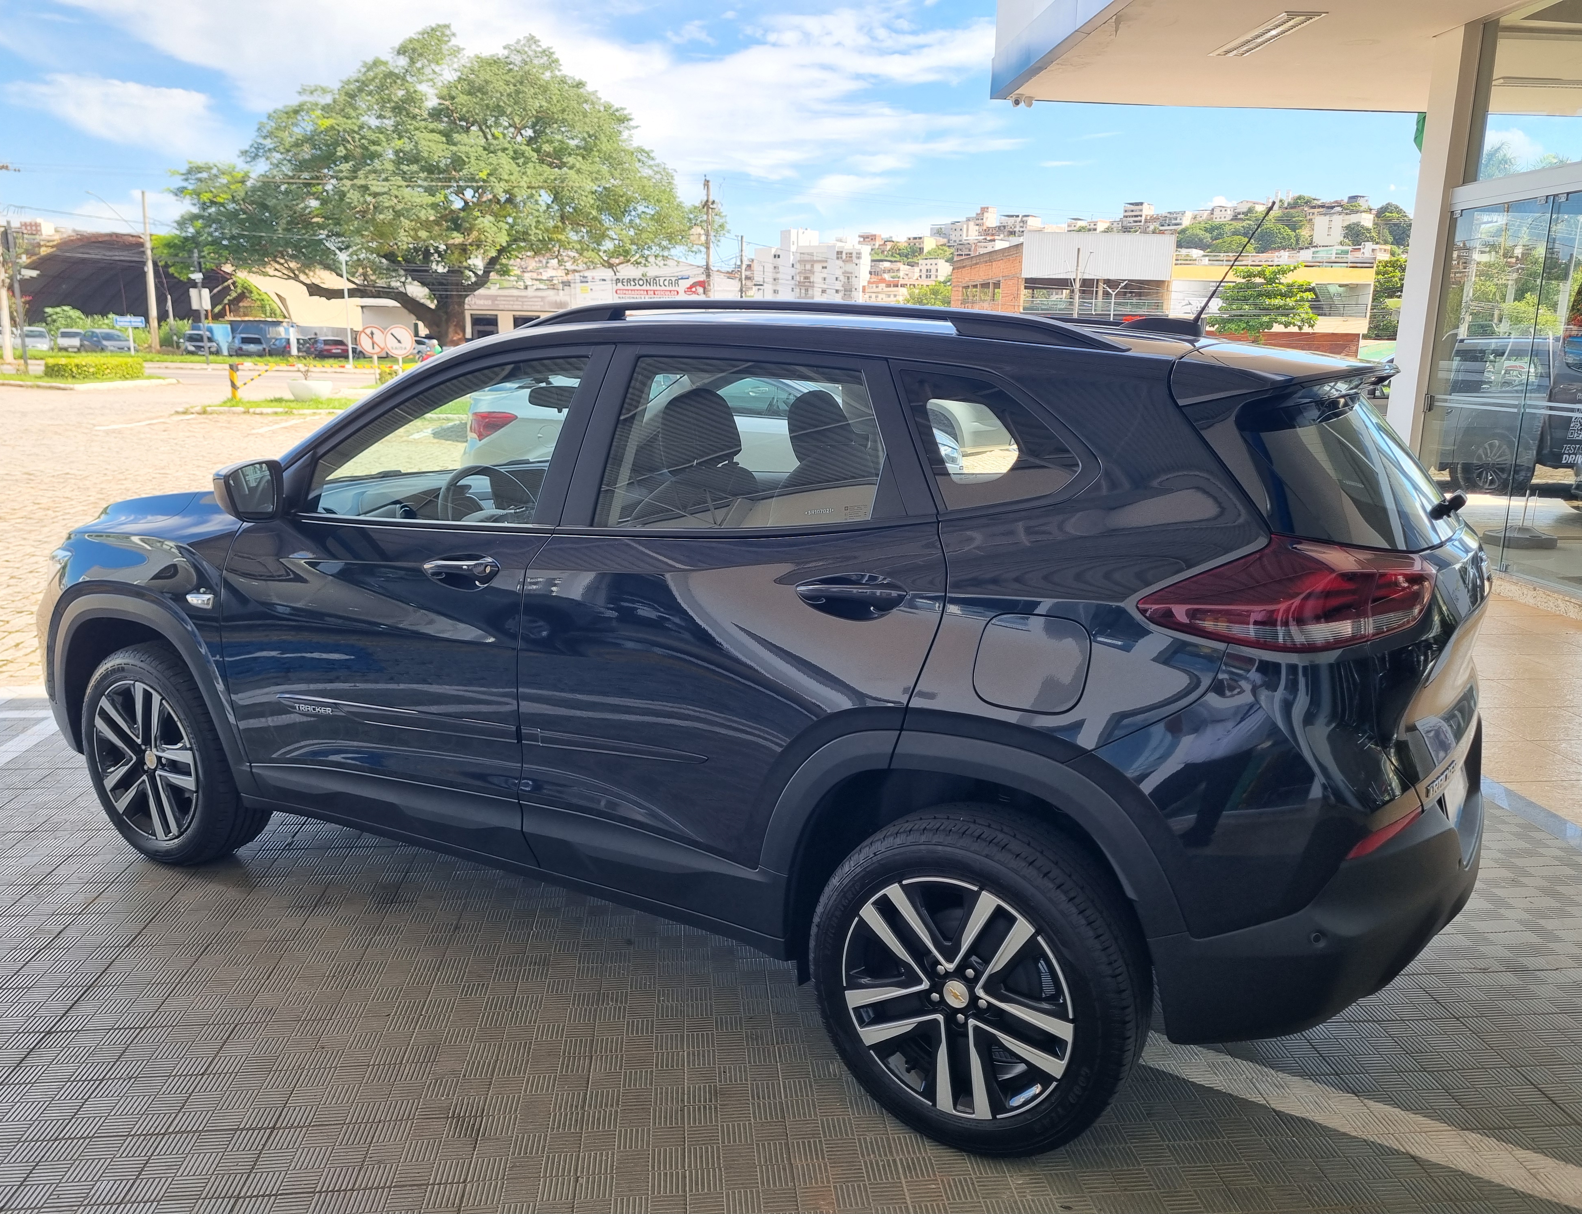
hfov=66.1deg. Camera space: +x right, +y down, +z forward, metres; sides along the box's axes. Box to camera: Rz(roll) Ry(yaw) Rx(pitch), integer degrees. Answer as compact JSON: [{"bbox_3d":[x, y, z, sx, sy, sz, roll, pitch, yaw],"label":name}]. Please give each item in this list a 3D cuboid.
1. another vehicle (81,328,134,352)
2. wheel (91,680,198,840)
[{"bbox_3d":[-38.648,-15.021,69.000,4.250,1.480,1.750,11,17,38],"label":"another vehicle"},{"bbox_3d":[-1.852,0.440,3.624,0.475,0.475,0.190,8,13,29],"label":"wheel"}]

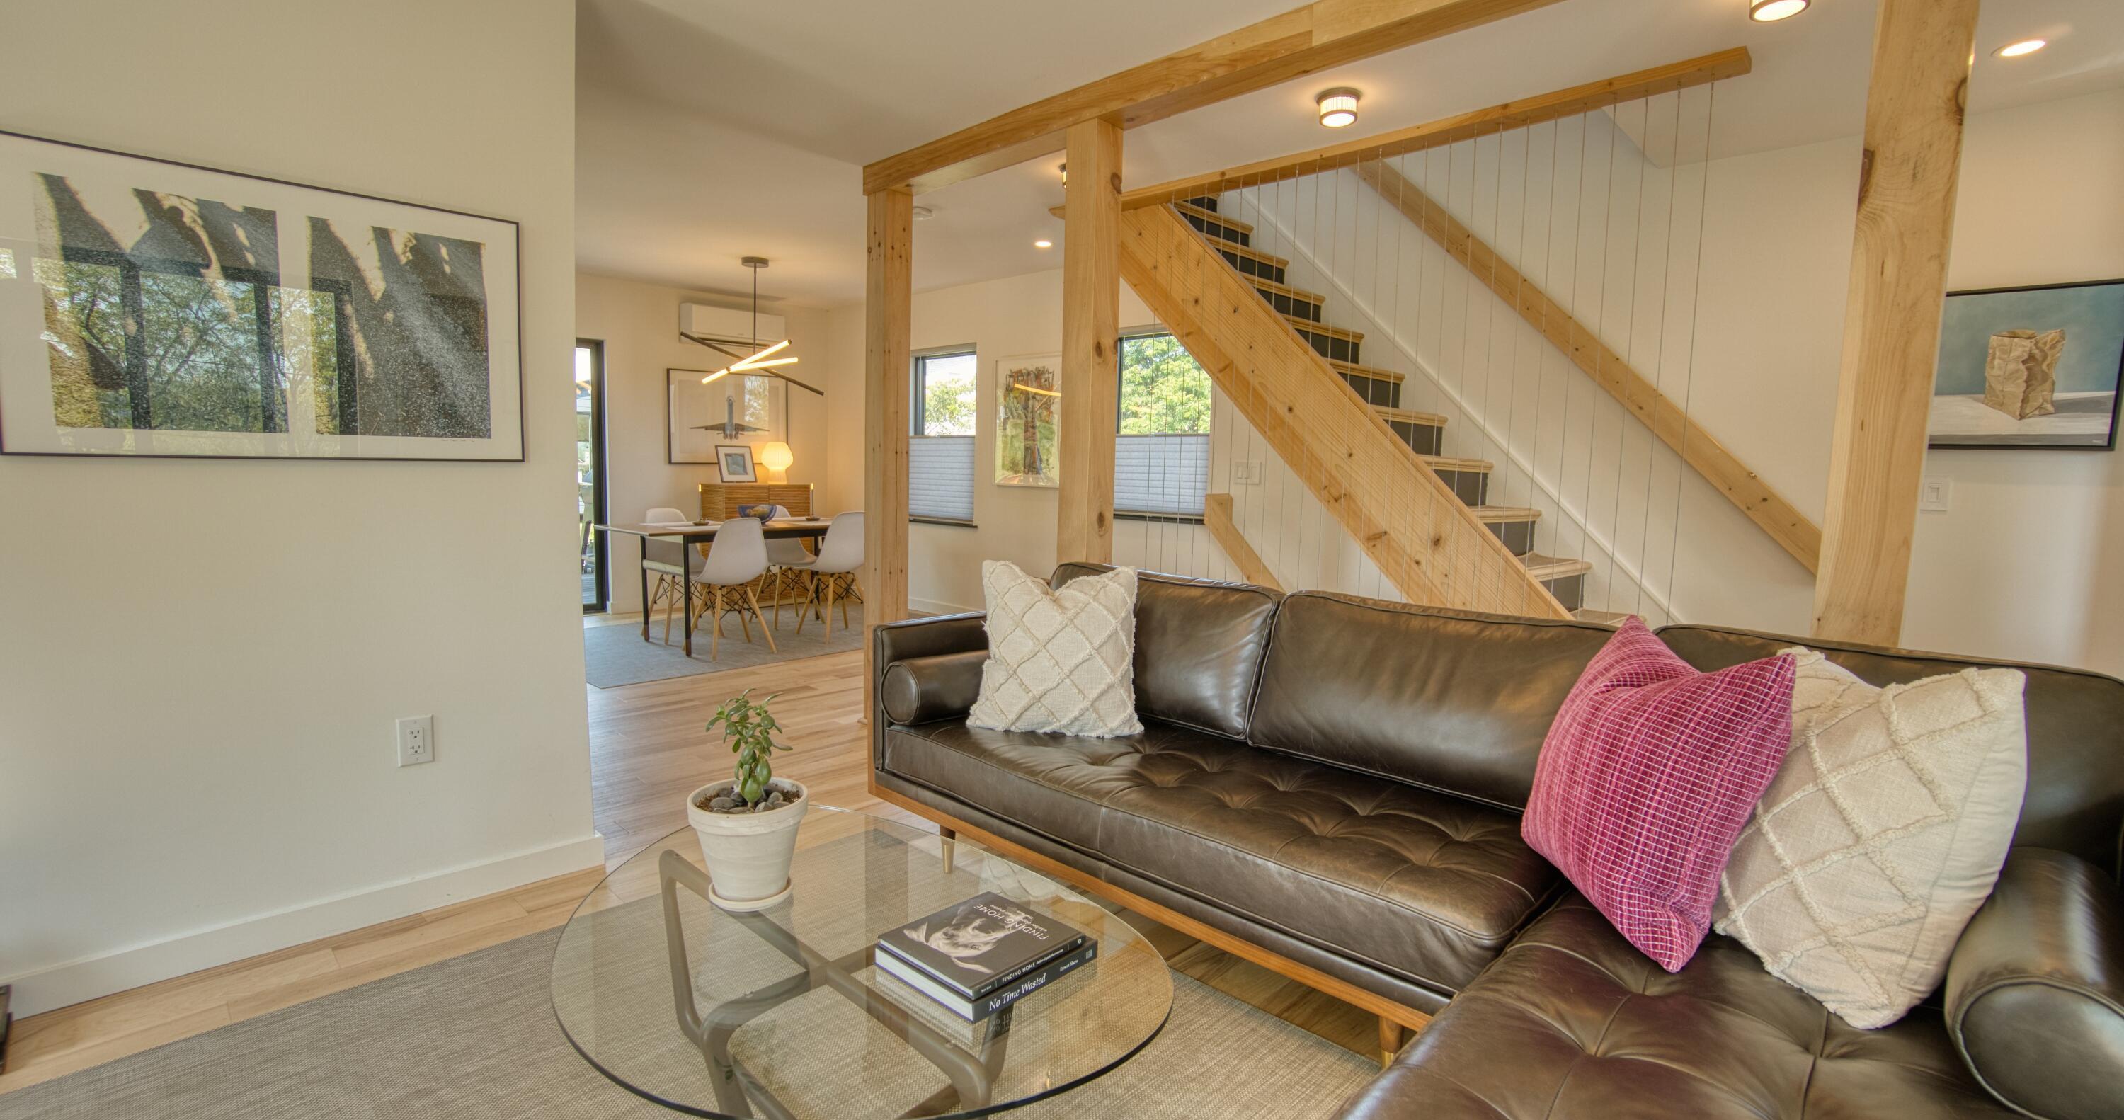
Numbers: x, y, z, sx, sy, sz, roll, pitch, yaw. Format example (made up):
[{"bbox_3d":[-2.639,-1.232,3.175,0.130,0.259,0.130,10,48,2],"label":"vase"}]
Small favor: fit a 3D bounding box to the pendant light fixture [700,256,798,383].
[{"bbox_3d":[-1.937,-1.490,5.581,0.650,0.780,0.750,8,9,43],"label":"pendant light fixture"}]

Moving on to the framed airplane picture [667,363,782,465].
[{"bbox_3d":[-2.578,-1.100,6.936,0.030,0.700,0.970,8,9,43],"label":"framed airplane picture"}]

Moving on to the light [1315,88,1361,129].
[{"bbox_3d":[0.904,-1.479,2.902,0.149,0.077,0.149,2,6,0],"label":"light"}]

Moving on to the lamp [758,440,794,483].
[{"bbox_3d":[-2.239,-0.762,6.978,0.245,0.340,0.245,8,9,43],"label":"lamp"}]

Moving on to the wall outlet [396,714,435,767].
[{"bbox_3d":[-1.584,0.445,2.172,0.071,0.116,0.009,-4,9,-42],"label":"wall outlet"}]

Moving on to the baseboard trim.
[{"bbox_3d":[-1.719,0.848,2.121,1.150,0.089,0.018,-4,9,-42],"label":"baseboard trim"}]

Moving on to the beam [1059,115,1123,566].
[{"bbox_3d":[0.084,-0.282,3.090,0.134,2.301,0.141,7,8,42],"label":"beam"}]

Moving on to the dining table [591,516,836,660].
[{"bbox_3d":[-2.050,0.140,5.927,0.813,0.734,1.686,7,8,42],"label":"dining table"}]

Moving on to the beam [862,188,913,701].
[{"bbox_3d":[-0.755,-0.408,3.847,0.140,2.261,0.140,8,9,43],"label":"beam"}]

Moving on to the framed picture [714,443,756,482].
[{"bbox_3d":[-2.513,-0.744,6.827,0.025,0.293,0.273,-17,-8,42],"label":"framed picture"}]

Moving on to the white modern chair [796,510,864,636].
[{"bbox_3d":[-1.539,0.100,6.005,0.516,0.823,0.466,7,8,42],"label":"white modern chair"}]

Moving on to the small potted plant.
[{"bbox_3d":[-0.566,0.424,1.609,0.208,0.382,0.208,7,8,42],"label":"small potted plant"}]

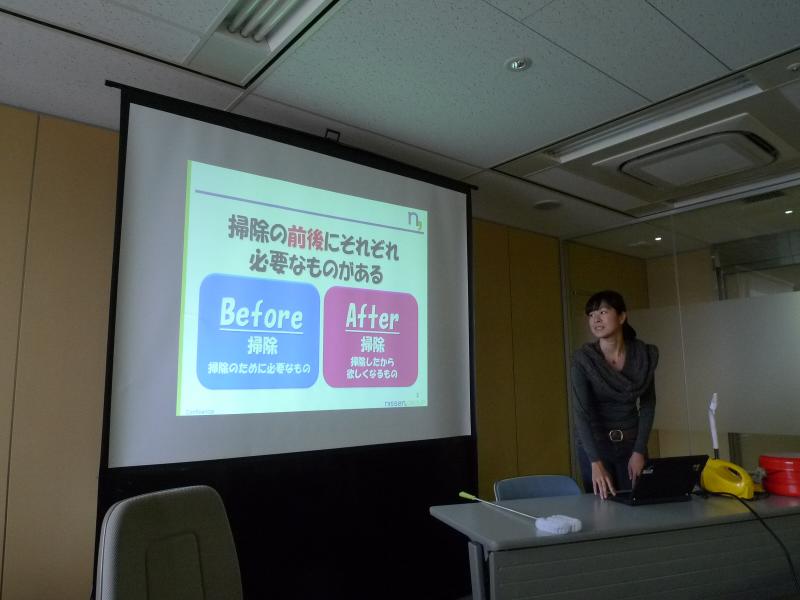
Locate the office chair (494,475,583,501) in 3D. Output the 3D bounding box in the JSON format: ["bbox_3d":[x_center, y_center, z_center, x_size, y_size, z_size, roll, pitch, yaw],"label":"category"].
[{"bbox_3d":[0.700,1.161,2.298,0.520,0.764,0.560,1,-8,-13],"label":"office chair"}]

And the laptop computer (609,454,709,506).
[{"bbox_3d":[1.053,0.736,2.309,0.275,0.200,0.321,1,-8,-13],"label":"laptop computer"}]

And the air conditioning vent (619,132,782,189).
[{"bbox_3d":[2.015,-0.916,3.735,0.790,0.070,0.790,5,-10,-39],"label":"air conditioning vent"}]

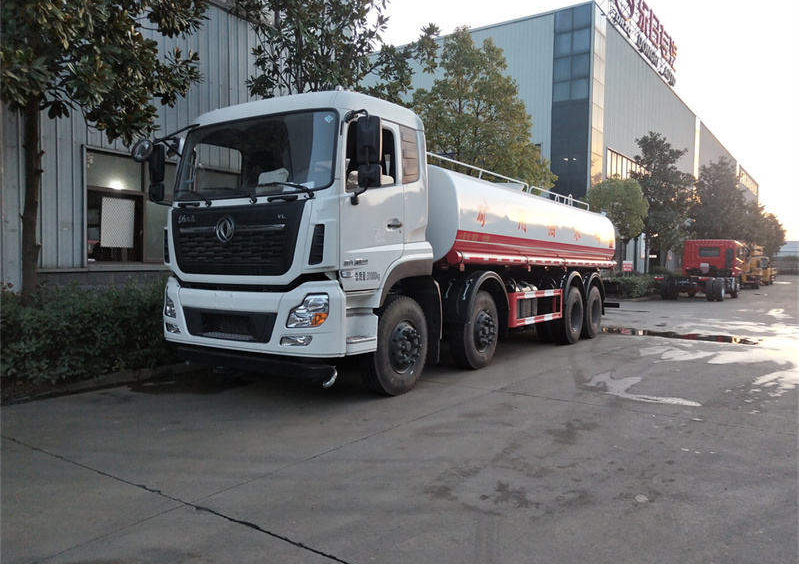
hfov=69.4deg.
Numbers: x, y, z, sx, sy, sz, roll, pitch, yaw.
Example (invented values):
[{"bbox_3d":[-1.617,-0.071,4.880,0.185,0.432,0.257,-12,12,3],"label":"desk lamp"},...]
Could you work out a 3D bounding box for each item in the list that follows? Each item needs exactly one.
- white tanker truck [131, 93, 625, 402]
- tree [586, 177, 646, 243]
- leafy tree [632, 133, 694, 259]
[{"bbox_3d":[1.313,-0.431,10.263,2.600,3.220,10.650,2,2,35],"label":"white tanker truck"},{"bbox_3d":[10.825,-2.172,28.634,3.300,6.140,3.300,2,2,35],"label":"tree"},{"bbox_3d":[15.807,-4.076,34.595,3.900,9.810,3.900,2,2,35],"label":"leafy tree"}]

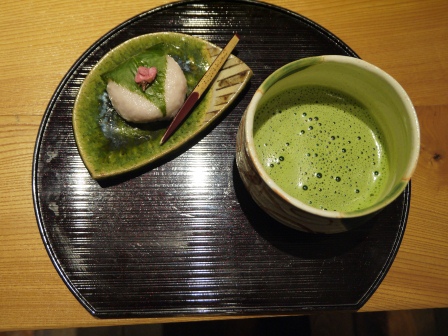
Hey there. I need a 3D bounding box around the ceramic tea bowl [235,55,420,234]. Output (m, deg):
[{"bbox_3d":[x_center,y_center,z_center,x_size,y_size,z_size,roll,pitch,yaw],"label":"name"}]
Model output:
[{"bbox_3d":[0.069,-0.013,0.317,0.117,0.080,0.117,0,76,0],"label":"ceramic tea bowl"}]

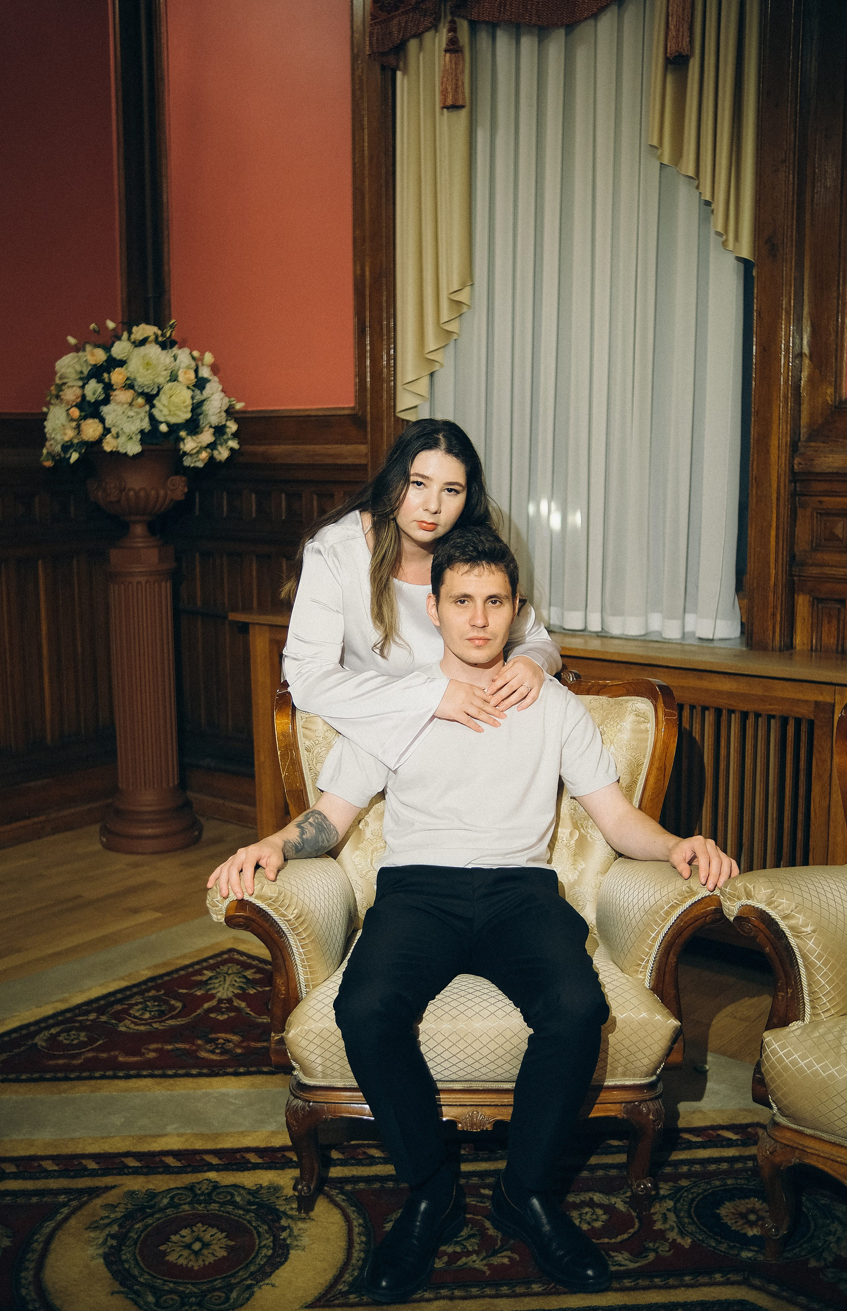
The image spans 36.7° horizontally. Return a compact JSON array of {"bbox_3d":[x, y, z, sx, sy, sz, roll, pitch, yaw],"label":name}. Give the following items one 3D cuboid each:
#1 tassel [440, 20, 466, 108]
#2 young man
[{"bbox_3d":[0.093,-1.879,4.041,0.080,0.275,0.075,0,8,0],"label":"tassel"},{"bbox_3d":[0.096,0.412,2.414,0.970,1.270,0.730,0,8,2],"label":"young man"}]

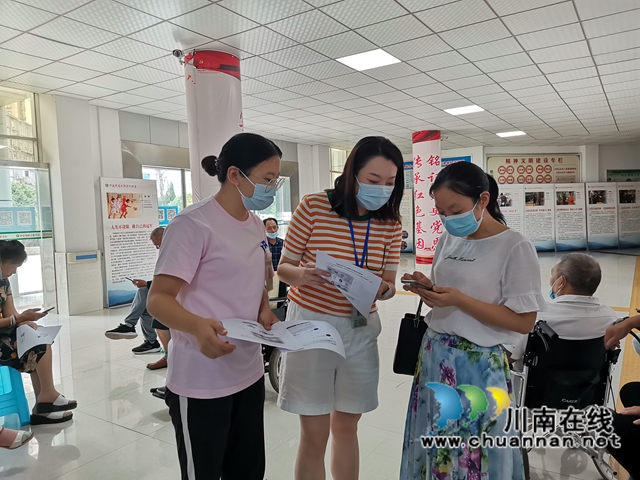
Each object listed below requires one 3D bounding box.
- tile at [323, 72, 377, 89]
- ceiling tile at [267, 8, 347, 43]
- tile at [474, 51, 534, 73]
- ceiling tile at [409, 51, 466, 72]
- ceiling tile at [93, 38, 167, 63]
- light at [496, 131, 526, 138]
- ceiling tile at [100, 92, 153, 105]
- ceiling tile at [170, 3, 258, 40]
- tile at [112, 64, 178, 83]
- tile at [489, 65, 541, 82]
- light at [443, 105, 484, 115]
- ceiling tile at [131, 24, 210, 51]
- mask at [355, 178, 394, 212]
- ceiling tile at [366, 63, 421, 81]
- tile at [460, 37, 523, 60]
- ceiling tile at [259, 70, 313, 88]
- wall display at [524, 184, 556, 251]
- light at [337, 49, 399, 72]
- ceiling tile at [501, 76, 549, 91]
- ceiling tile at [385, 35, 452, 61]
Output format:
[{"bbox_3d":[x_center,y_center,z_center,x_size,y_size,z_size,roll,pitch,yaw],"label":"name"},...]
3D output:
[{"bbox_3d":[0.388,-2.106,6.290,0.600,0.020,0.600,1,4,34],"label":"tile"},{"bbox_3d":[-0.105,-1.983,4.464,0.600,0.030,0.600,0,4,34],"label":"ceiling tile"},{"bbox_3d":[2.222,-2.129,5.789,0.600,0.020,0.600,0,4,34],"label":"tile"},{"bbox_3d":[1.390,-2.096,5.623,0.600,0.020,0.600,0,4,34],"label":"ceiling tile"},{"bbox_3d":[-1.936,-1.955,4.965,0.600,0.020,0.600,0,4,34],"label":"ceiling tile"},{"bbox_3d":[4.553,-2.504,11.398,0.600,0.040,0.600,0,4,34],"label":"light"},{"bbox_3d":[-2.783,-2.048,7.000,0.600,0.020,0.600,0,4,34],"label":"ceiling tile"},{"bbox_3d":[-0.938,-1.948,4.299,0.600,0.020,0.600,0,4,34],"label":"ceiling tile"},{"bbox_3d":[-2.103,-1.999,5.796,0.600,0.020,0.600,0,4,34],"label":"tile"},{"bbox_3d":[2.559,-2.173,6.281,0.600,0.020,0.600,0,4,34],"label":"tile"},{"bbox_3d":[2.550,-2.313,8.489,0.600,0.050,0.600,0,4,34],"label":"light"},{"bbox_3d":[-1.437,-1.951,4.632,0.600,0.020,0.600,0,4,34],"label":"ceiling tile"},{"bbox_3d":[0.188,-0.149,1.630,0.140,0.108,0.080,3,23,-20],"label":"mask"},{"bbox_3d":[0.899,-2.105,5.984,0.600,0.020,0.600,0,4,34],"label":"ceiling tile"},{"bbox_3d":[1.877,-2.095,5.274,0.600,0.020,0.600,0,4,34],"label":"tile"},{"bbox_3d":[-0.443,-2.074,6.173,0.600,0.020,0.600,0,4,34],"label":"ceiling tile"},{"bbox_3d":[6.369,-0.626,13.911,0.890,1.960,0.050,-2,3,-7],"label":"wall display"},{"bbox_3d":[0.558,-2.079,5.458,0.600,0.060,0.600,0,4,34],"label":"light"},{"bbox_3d":[2.887,-2.206,6.784,0.600,0.020,0.600,0,4,34],"label":"ceiling tile"},{"bbox_3d":[1.057,-2.057,5.126,0.600,0.020,0.600,0,4,34],"label":"ceiling tile"}]

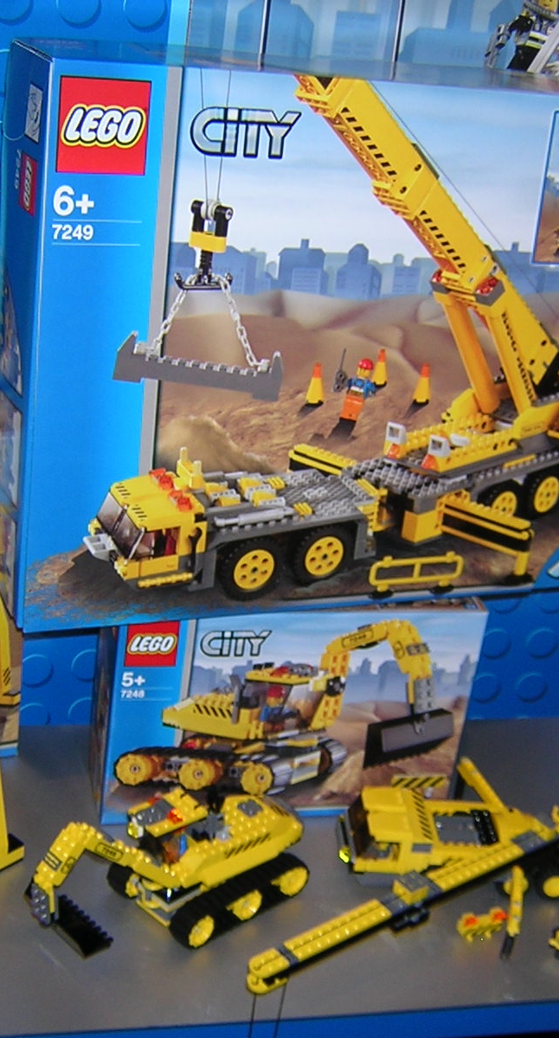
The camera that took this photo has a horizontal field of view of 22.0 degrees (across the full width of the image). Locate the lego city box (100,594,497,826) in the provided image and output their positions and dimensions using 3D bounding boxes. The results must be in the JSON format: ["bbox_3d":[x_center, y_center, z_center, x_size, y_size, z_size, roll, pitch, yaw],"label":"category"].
[{"bbox_3d":[0.003,0.140,1.170,0.291,0.194,0.079,1,26,-15],"label":"lego city box"}]

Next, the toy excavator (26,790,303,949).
[{"bbox_3d":[-0.070,0.243,1.046,0.207,0.098,0.090,-16,34,-41],"label":"toy excavator"}]

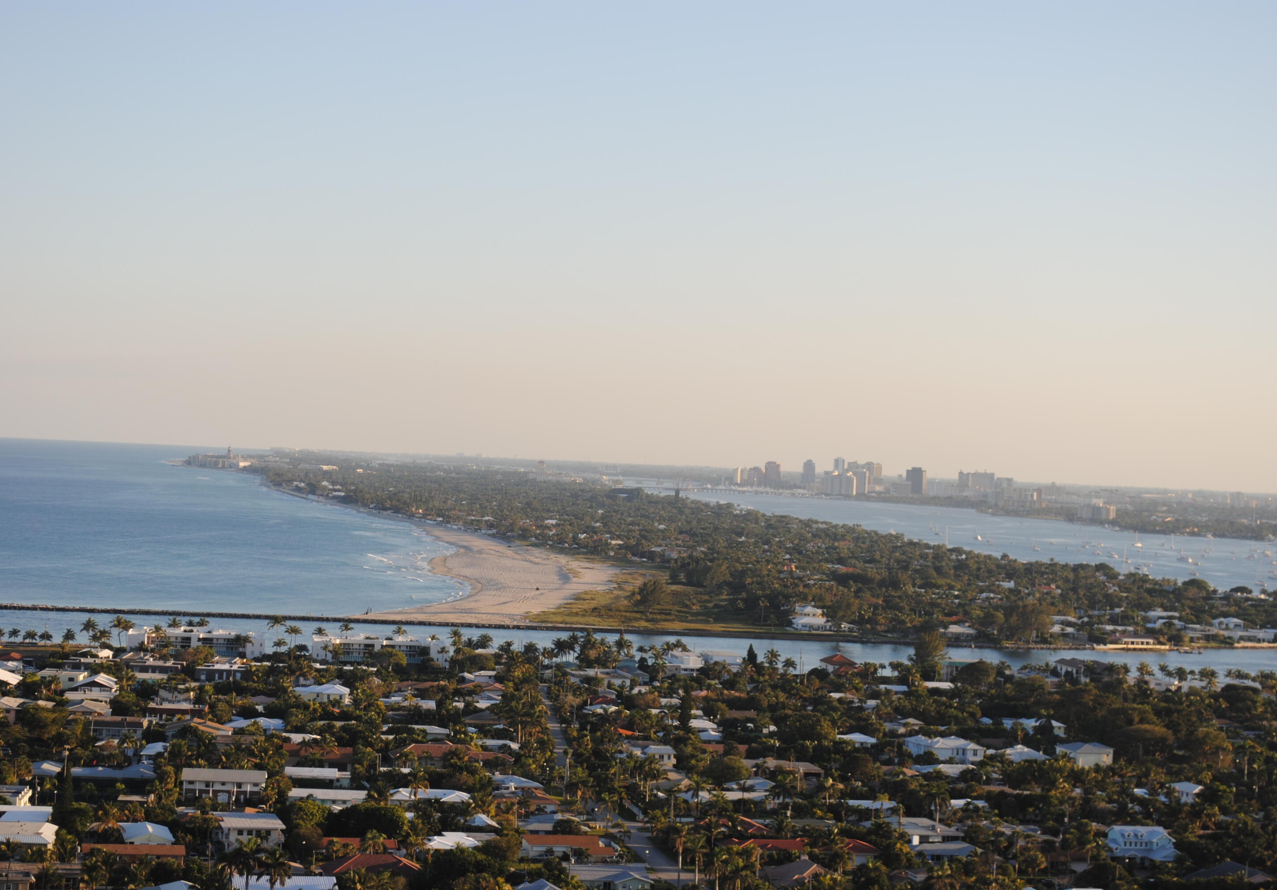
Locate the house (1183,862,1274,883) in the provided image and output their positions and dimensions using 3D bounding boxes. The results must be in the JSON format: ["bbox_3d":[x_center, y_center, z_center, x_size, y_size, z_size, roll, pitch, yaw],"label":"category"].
[{"bbox_3d":[124.850,90.450,641.000,17.000,5.200,14.000,3,0,-5],"label":"house"}]

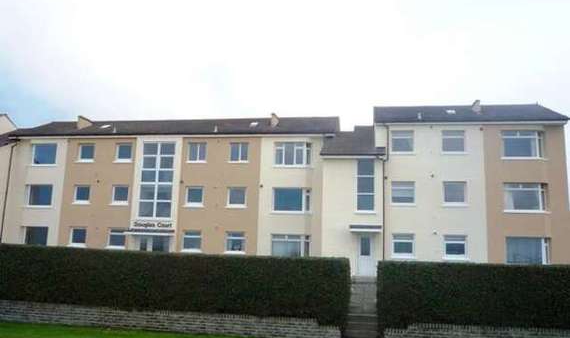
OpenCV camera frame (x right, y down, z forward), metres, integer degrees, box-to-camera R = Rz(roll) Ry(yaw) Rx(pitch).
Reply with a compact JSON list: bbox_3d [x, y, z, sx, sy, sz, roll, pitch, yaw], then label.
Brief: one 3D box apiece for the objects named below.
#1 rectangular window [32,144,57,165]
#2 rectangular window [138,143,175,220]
[{"bbox_3d":[-15.093,-0.877,31.078,1.732,1.445,0.130,0,-8,10],"label":"rectangular window"},{"bbox_3d":[-7.746,0.670,30.059,2.192,4.785,0.150,0,-10,10],"label":"rectangular window"}]

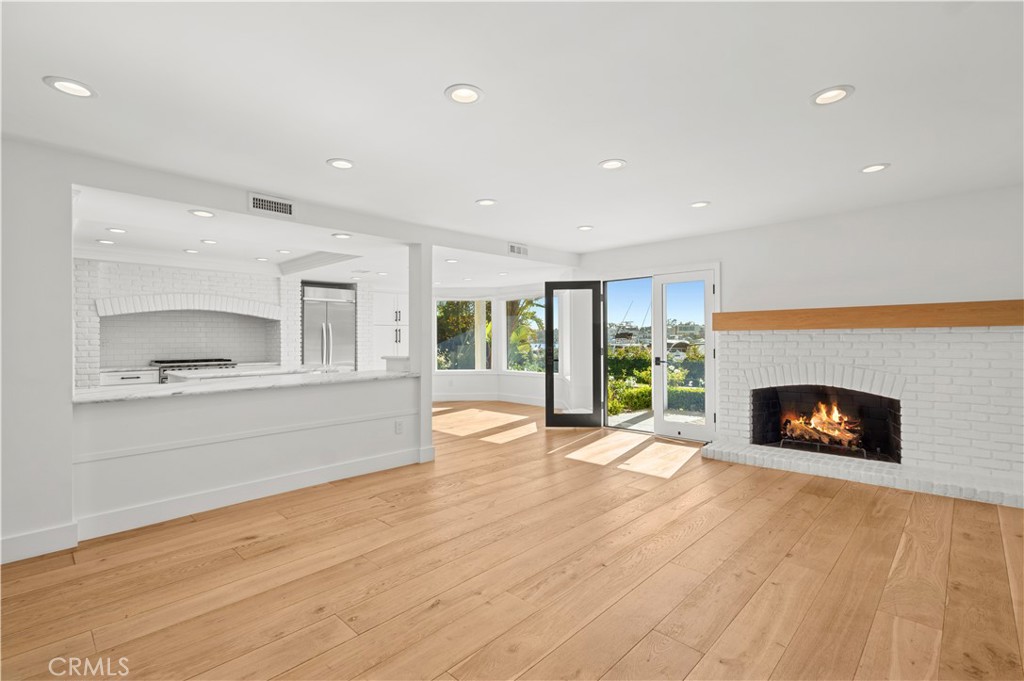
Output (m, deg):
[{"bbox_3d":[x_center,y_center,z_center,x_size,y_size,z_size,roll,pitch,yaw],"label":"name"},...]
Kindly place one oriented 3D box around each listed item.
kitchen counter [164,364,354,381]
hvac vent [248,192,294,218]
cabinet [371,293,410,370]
[{"bbox_3d":[-2.843,0.363,5.321,0.695,0.060,1.800,0,0,44],"label":"kitchen counter"},{"bbox_3d":[-1.928,-1.085,3.674,0.030,0.150,0.360,0,0,44],"label":"hvac vent"},{"bbox_3d":[-2.312,0.179,8.567,0.580,2.090,0.970,0,0,44],"label":"cabinet"}]

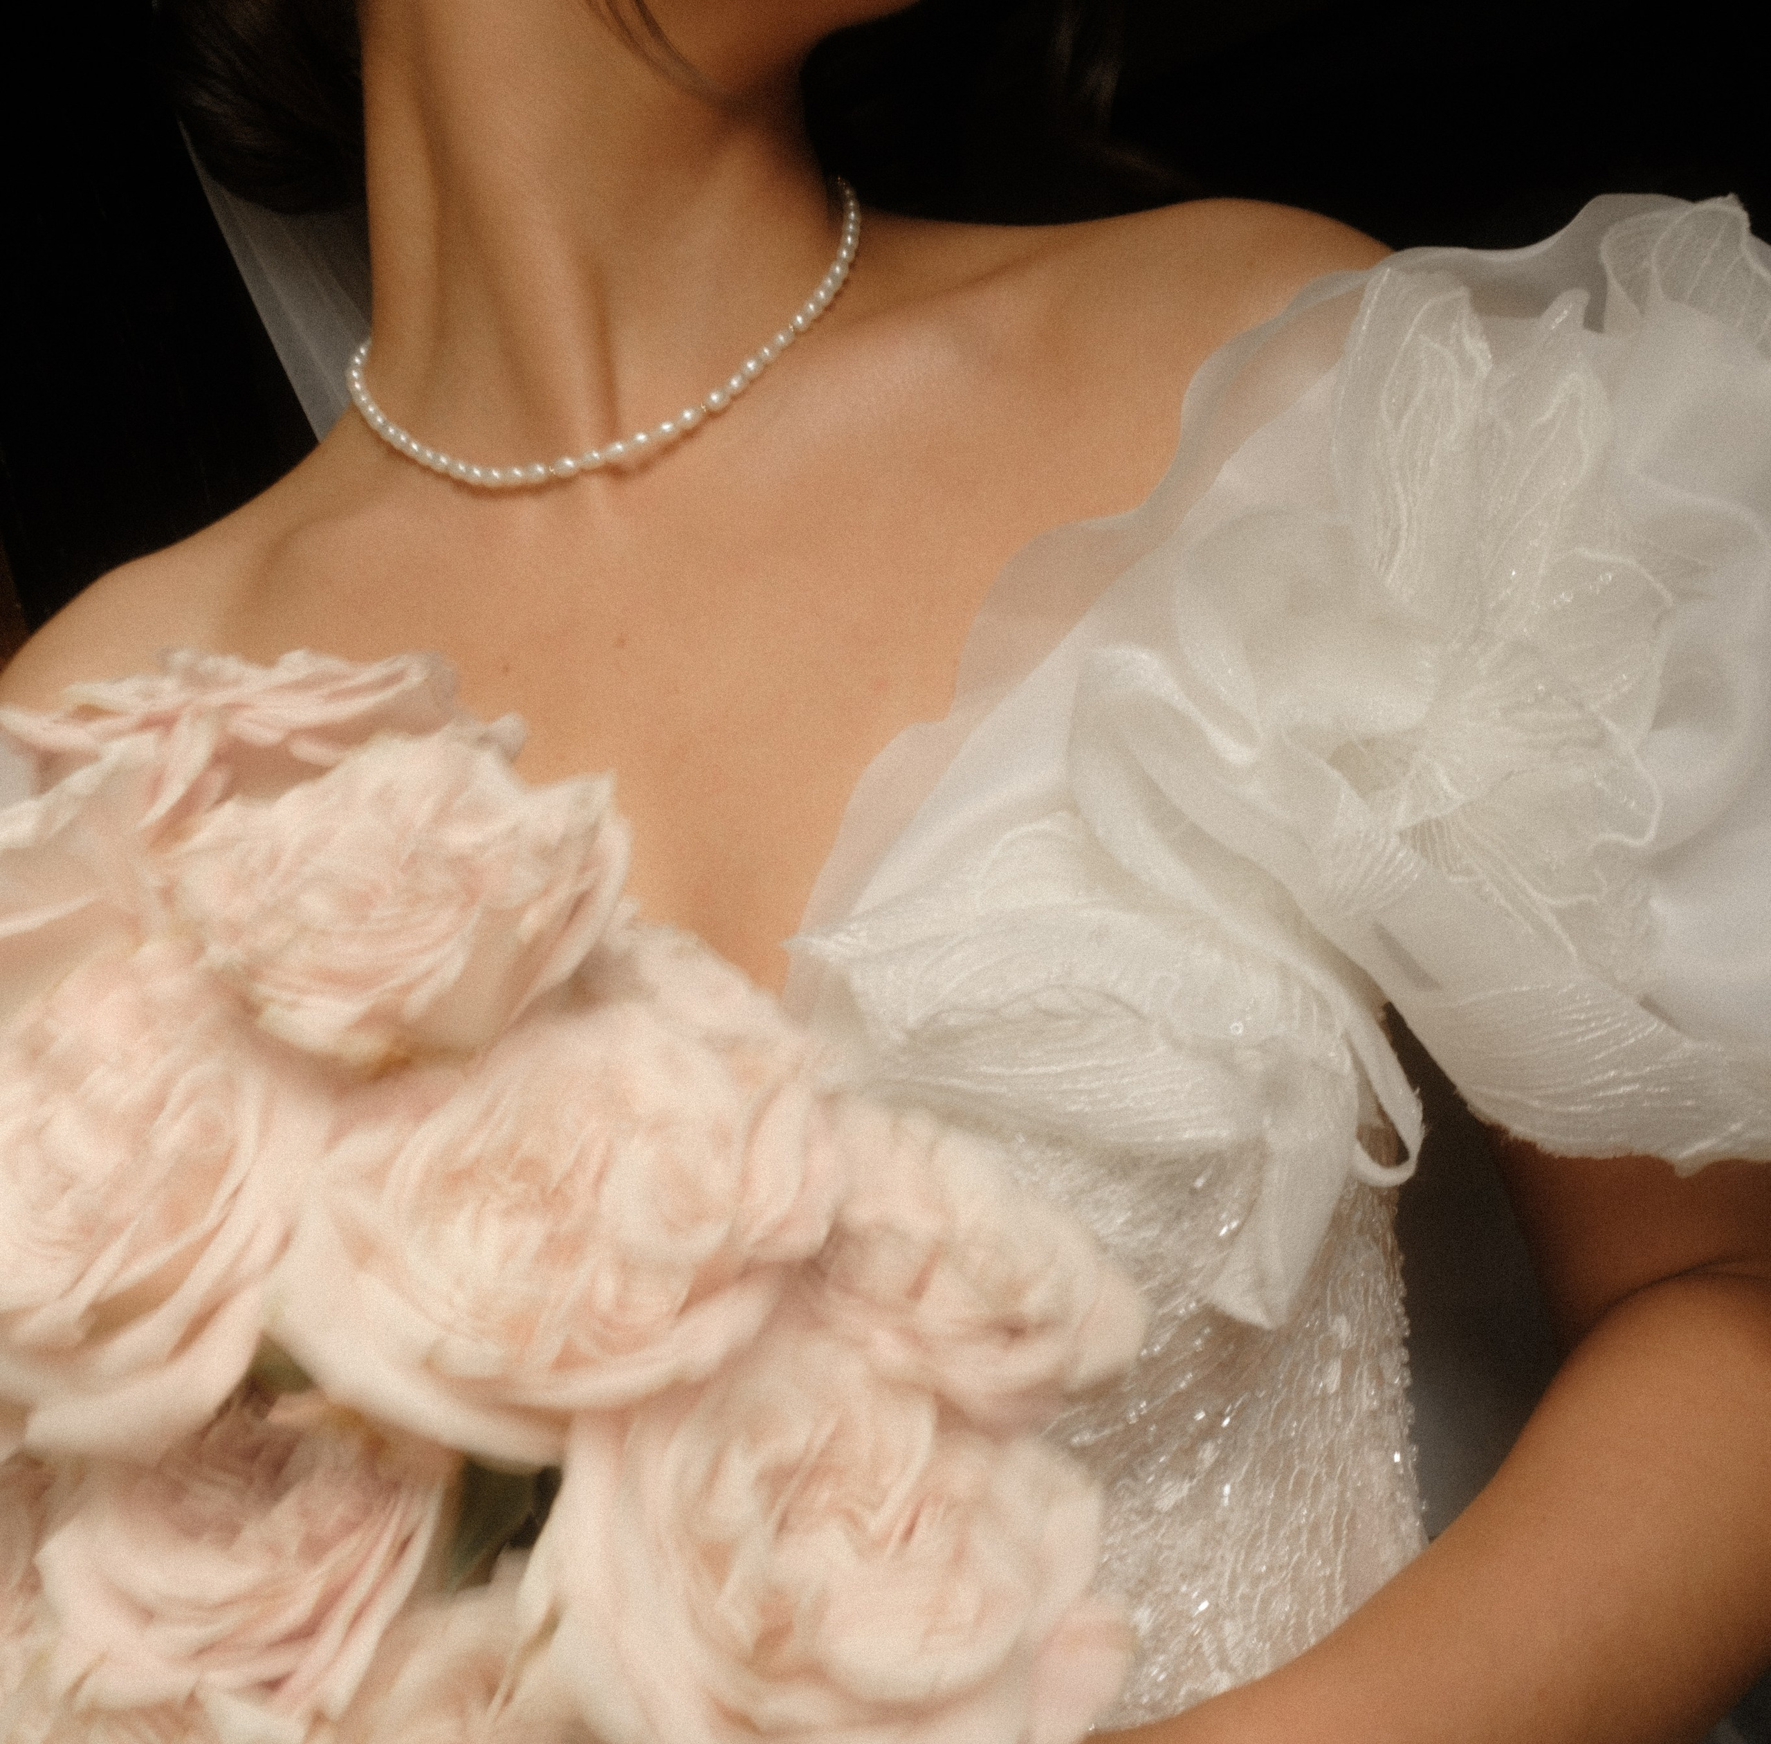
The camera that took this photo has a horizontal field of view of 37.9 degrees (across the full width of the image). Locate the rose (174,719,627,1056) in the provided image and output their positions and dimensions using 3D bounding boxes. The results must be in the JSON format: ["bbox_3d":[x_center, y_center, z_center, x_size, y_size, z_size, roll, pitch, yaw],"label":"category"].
[{"bbox_3d":[-0.087,0.005,0.460,0.078,0.070,0.052,-2,-37,6],"label":"rose"}]

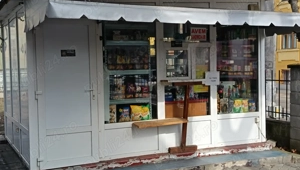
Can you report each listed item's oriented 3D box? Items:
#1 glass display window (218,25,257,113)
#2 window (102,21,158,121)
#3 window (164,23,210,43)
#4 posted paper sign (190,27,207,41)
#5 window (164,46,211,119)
[{"bbox_3d":[1.475,-0.280,6.851,0.882,1.520,0.050,-2,3,-26],"label":"glass display window"},{"bbox_3d":[-0.291,-0.213,5.997,0.874,1.522,0.050,-2,3,-26],"label":"window"},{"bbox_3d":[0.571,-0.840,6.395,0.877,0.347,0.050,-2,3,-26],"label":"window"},{"bbox_3d":[0.780,-0.814,6.463,0.288,0.204,0.010,-2,3,-26],"label":"posted paper sign"},{"bbox_3d":[0.586,-0.068,6.427,0.877,1.158,0.050,-2,3,-26],"label":"window"}]

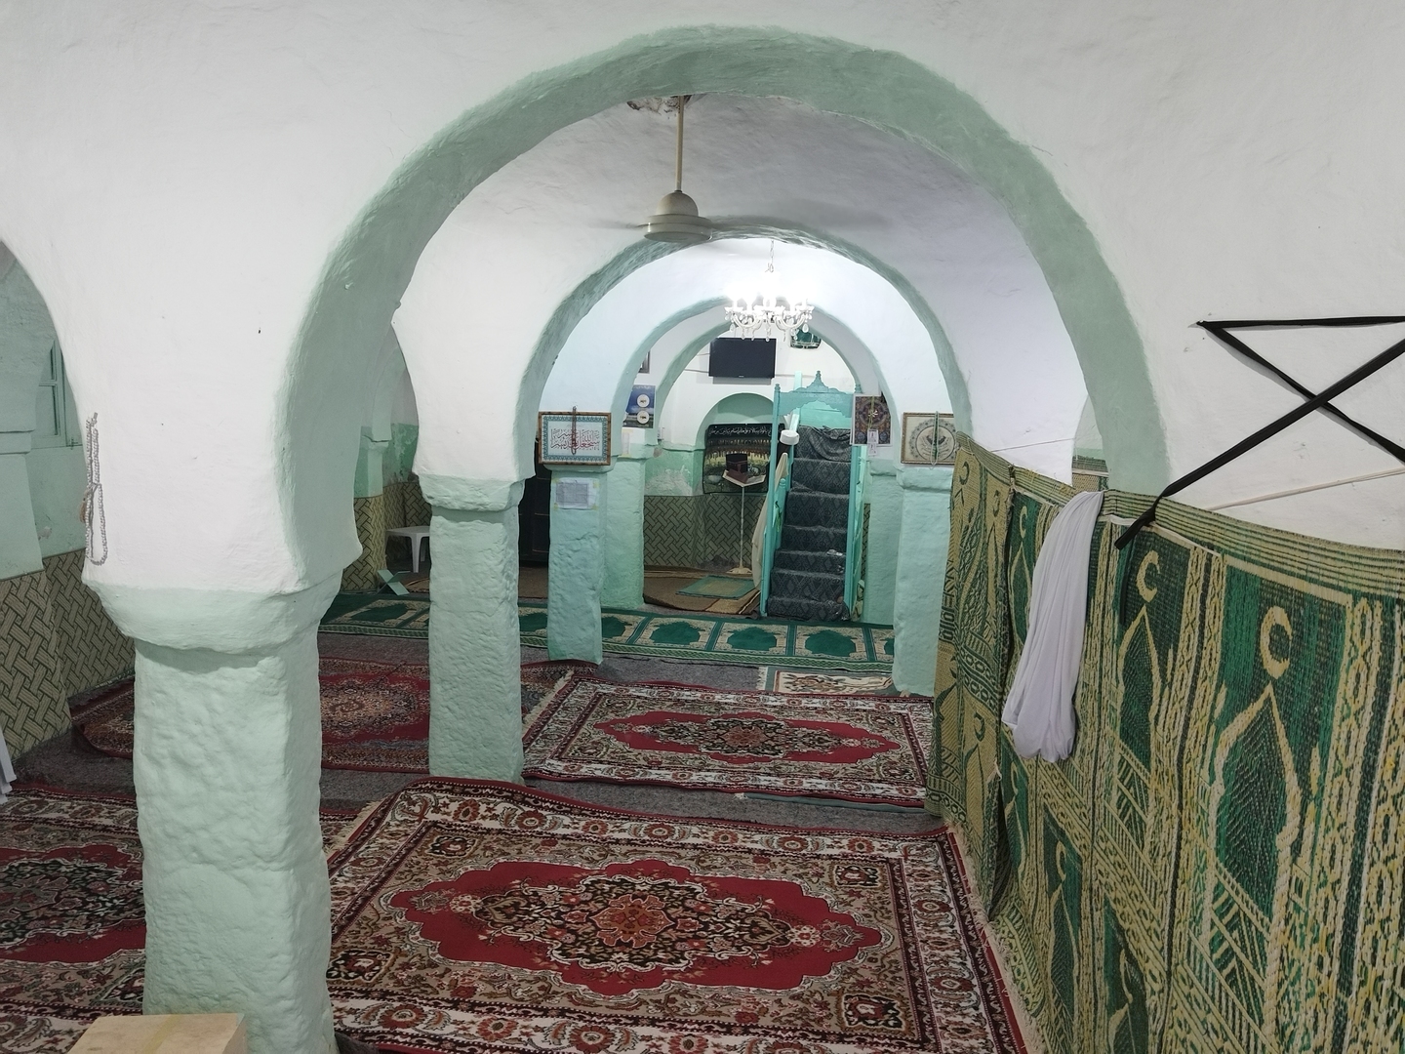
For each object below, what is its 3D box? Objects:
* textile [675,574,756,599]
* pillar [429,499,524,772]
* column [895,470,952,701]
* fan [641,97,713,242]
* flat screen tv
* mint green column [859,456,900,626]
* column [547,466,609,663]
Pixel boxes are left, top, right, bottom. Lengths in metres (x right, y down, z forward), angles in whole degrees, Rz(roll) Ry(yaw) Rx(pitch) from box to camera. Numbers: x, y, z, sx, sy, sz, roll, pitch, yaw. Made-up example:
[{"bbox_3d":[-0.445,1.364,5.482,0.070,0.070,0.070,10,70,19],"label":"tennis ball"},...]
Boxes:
[{"bbox_3d":[0.193,0.574,10.046,0.577,0.015,1.055,4,7,16],"label":"textile"},{"bbox_3d":[-1.071,0.524,5.037,0.375,1.297,0.290,3,7,6],"label":"pillar"},{"bbox_3d":[1.456,0.328,6.766,0.350,1.442,0.300,3,7,6],"label":"column"},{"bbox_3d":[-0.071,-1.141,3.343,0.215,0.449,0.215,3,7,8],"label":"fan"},{"bbox_3d":[0.442,-1.831,11.429,0.703,0.417,0.080,3,12,9],"label":"flat screen tv"},{"bbox_3d":[1.556,0.109,8.891,0.350,1.372,0.310,3,7,6],"label":"mint green column"},{"bbox_3d":[-0.841,0.249,7.258,0.345,1.325,0.290,3,7,6],"label":"column"}]

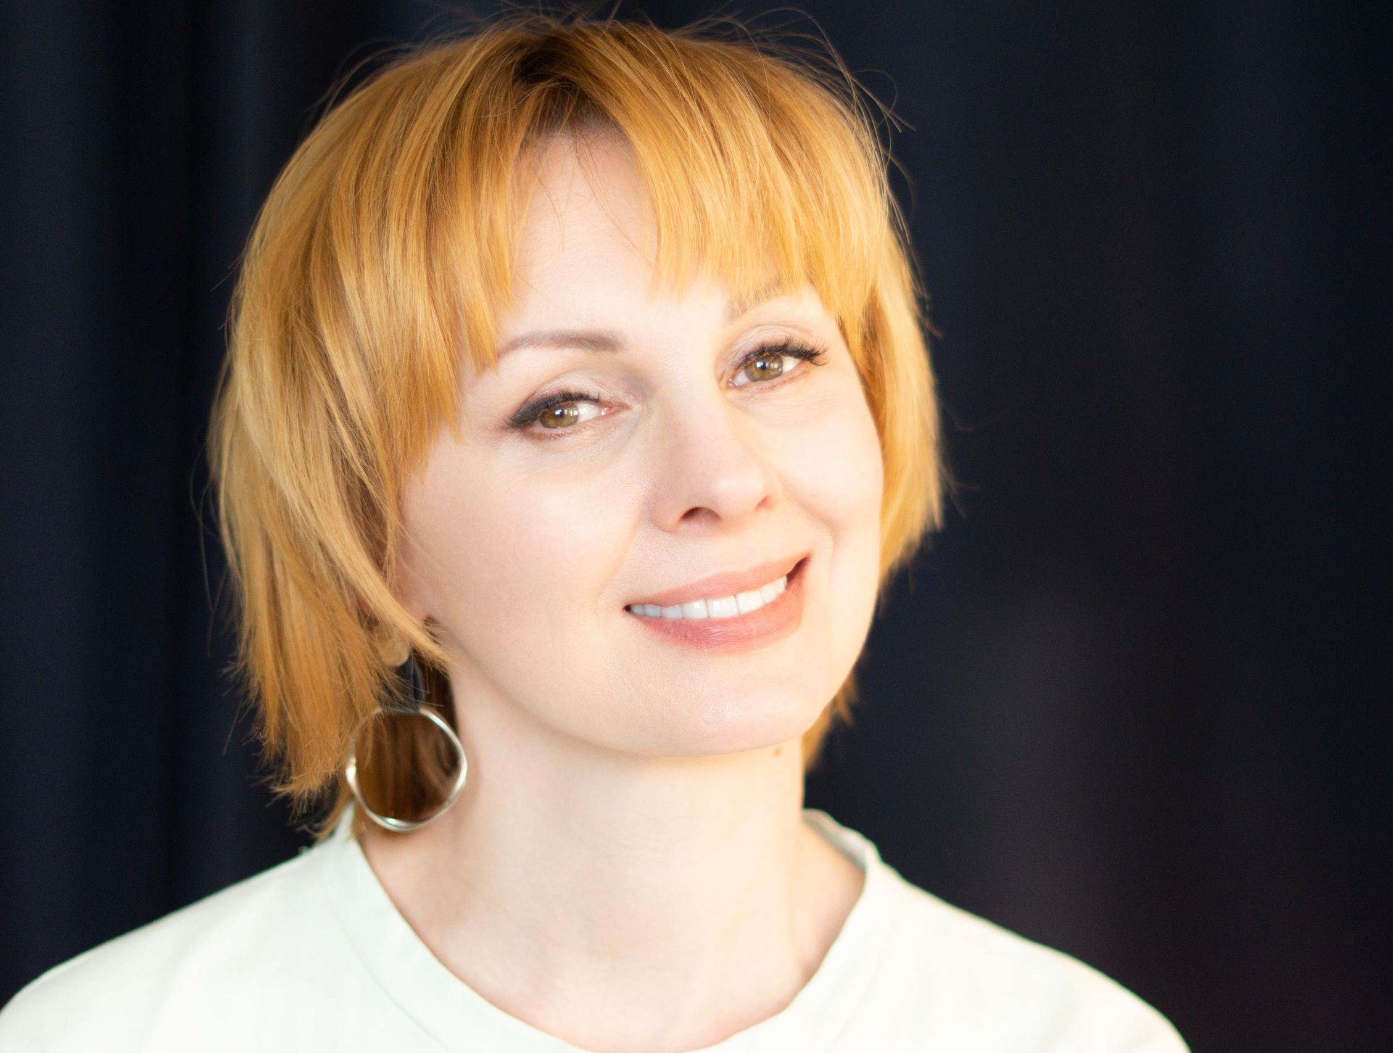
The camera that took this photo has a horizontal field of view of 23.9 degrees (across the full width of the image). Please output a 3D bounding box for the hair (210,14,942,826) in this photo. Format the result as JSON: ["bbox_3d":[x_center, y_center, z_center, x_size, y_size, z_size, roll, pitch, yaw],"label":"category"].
[{"bbox_3d":[-0.039,-0.034,1.035,0.218,0.240,0.215,-12,-6,-18],"label":"hair"}]

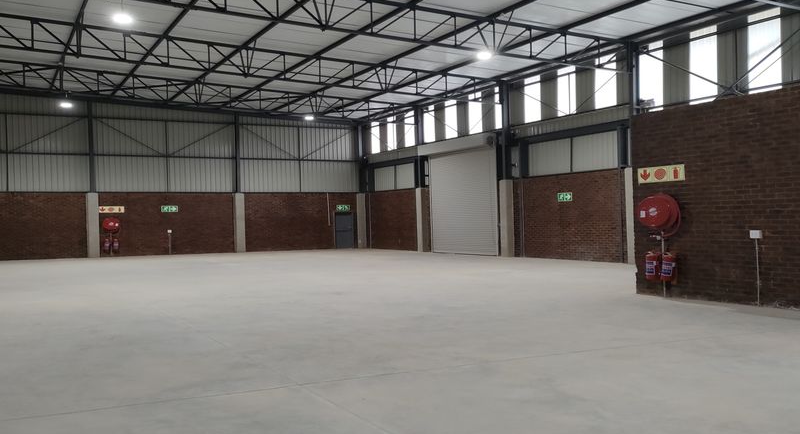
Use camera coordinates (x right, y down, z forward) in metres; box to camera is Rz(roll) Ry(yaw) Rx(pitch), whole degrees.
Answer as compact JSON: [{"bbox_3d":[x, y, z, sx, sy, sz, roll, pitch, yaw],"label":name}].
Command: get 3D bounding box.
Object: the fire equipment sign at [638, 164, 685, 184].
[{"bbox_3d":[4.938,-0.795,11.800,0.015,0.290,0.940,-1,0,-33],"label":"fire equipment sign"}]

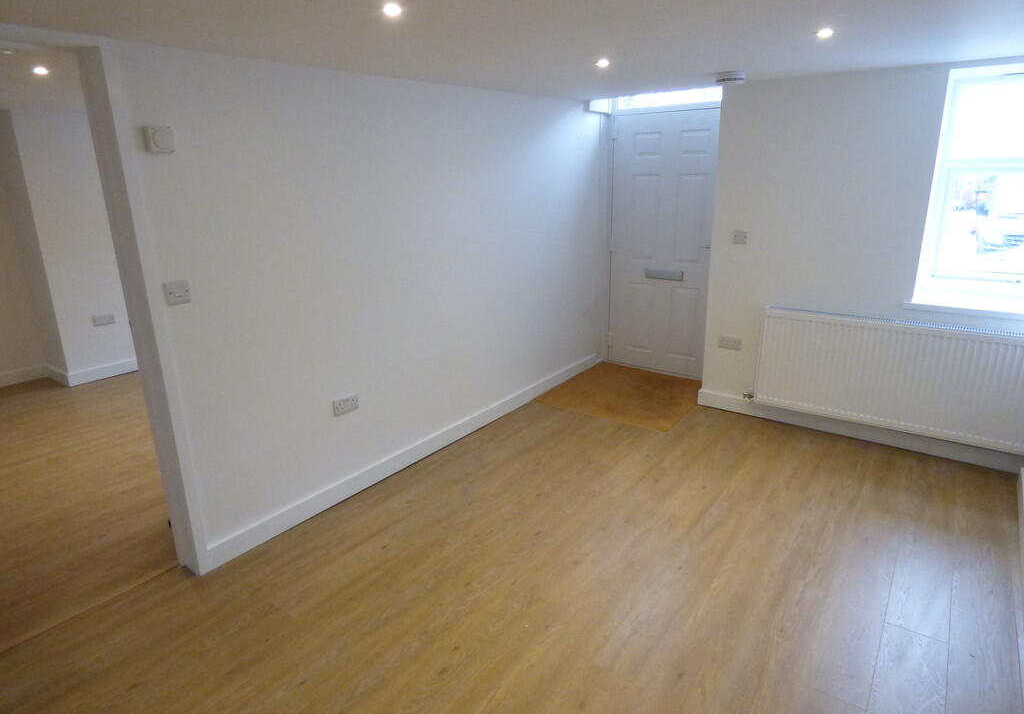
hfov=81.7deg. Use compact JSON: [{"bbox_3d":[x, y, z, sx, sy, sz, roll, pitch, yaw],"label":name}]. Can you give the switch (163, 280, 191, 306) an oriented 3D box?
[{"bbox_3d":[-1.244,-0.238,2.206,0.012,0.087,0.087,12,22,36],"label":"switch"}]

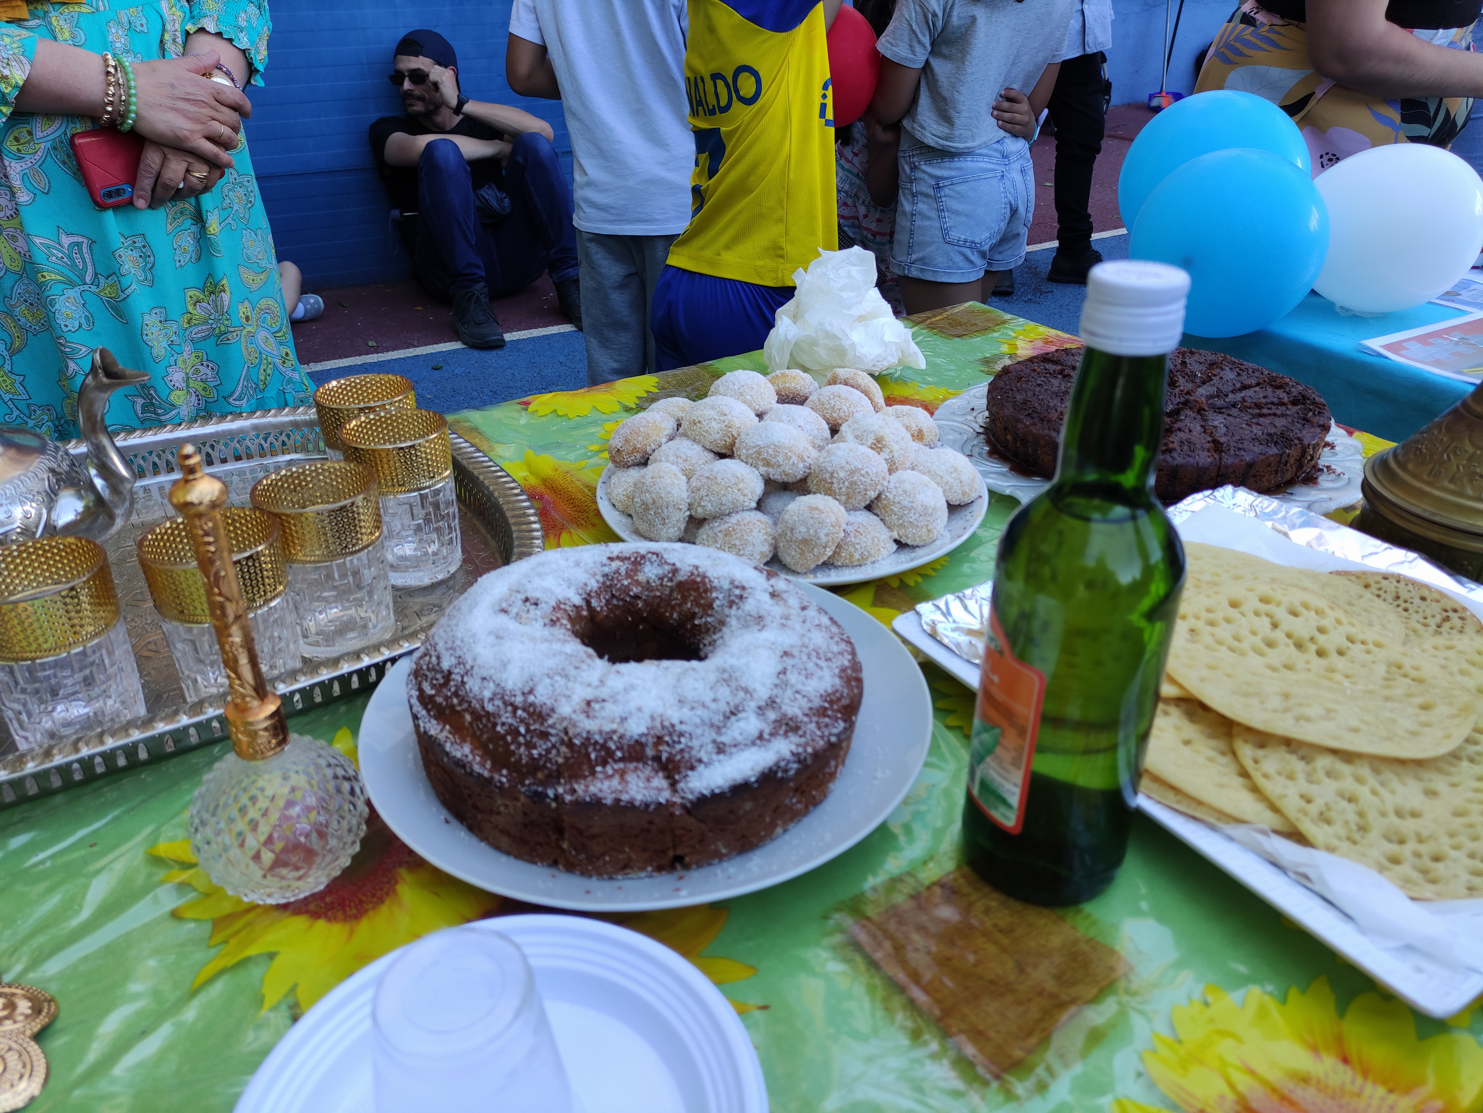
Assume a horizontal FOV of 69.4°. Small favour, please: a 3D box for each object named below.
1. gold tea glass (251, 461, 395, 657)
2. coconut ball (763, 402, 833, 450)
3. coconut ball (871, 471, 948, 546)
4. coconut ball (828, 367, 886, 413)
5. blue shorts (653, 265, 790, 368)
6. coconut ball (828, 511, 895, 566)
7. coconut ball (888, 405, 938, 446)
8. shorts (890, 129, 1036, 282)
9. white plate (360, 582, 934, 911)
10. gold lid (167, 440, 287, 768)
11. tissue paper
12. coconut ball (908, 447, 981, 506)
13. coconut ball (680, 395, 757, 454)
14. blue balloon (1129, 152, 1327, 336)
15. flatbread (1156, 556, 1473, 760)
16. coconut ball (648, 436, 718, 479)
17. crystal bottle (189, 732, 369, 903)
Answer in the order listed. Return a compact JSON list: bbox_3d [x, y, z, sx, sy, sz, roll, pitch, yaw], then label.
[{"bbox_3d":[-0.220,0.002,0.575,0.062,0.087,0.062,-1,29,0],"label":"gold tea glass"},{"bbox_3d":[0.037,-0.085,0.717,0.050,0.040,0.050,-1,29,0],"label":"coconut ball"},{"bbox_3d":[0.104,-0.030,0.665,0.047,0.044,0.046,-1,29,0],"label":"coconut ball"},{"bbox_3d":[0.085,-0.119,0.793,0.046,0.040,0.044,-1,29,0],"label":"coconut ball"},{"bbox_3d":[-0.005,-0.238,1.466,0.240,0.350,0.270,-13,31,-21],"label":"blue shorts"},{"bbox_3d":[0.069,-0.010,0.631,0.046,0.037,0.045,-1,29,0],"label":"coconut ball"},{"bbox_3d":[0.118,-0.093,0.772,0.047,0.038,0.046,-1,29,0],"label":"coconut ball"},{"bbox_3d":[0.414,-0.655,2.000,0.295,0.280,0.225,-17,33,-26],"label":"shorts"},{"bbox_3d":[-0.044,0.078,0.528,0.272,0.023,0.272,-1,29,0],"label":"white plate"},{"bbox_3d":[-0.187,0.019,0.389,0.026,0.129,0.026,1,29,-1],"label":"gold lid"},{"bbox_3d":[0.098,-0.235,1.001,0.150,0.110,0.130,-1,29,0],"label":"tissue paper"},{"bbox_3d":[0.130,-0.052,0.695,0.048,0.037,0.047,-1,29,0],"label":"coconut ball"},{"bbox_3d":[-0.015,-0.090,0.727,0.051,0.040,0.050,-1,29,0],"label":"coconut ball"},{"bbox_3d":[0.491,-0.316,1.080,0.183,0.184,0.195,12,32,22],"label":"blue balloon"},{"bbox_3d":[0.254,0.047,0.509,0.135,0.016,0.158,-9,30,-15],"label":"flatbread"},{"bbox_3d":[-0.038,-0.062,0.705,0.048,0.039,0.048,-1,29,0],"label":"coconut ball"},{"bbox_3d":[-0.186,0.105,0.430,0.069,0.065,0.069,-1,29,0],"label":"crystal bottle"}]

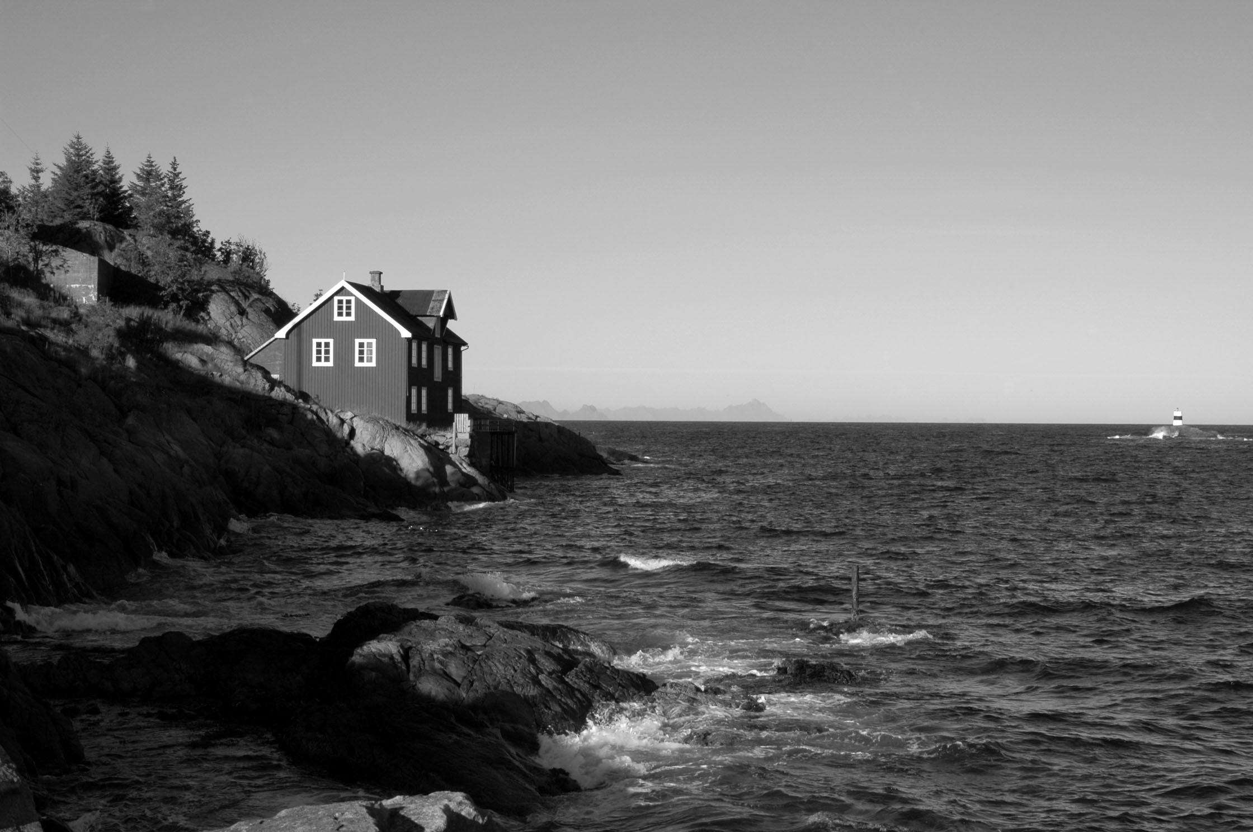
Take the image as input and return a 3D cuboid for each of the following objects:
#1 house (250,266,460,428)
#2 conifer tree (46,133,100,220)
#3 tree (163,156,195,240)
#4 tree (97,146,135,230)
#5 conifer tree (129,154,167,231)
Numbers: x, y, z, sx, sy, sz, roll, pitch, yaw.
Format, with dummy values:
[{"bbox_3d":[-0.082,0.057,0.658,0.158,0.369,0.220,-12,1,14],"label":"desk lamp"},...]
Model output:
[{"bbox_3d":[-16.449,-4.024,112.153,10.418,9.300,13.825,0,0,9],"label":"house"},{"bbox_3d":[-34.851,-15.064,114.000,3.334,5.618,3.334,0,0,0],"label":"conifer tree"},{"bbox_3d":[-28.555,-13.857,115.000,2.192,5.356,2.192,0,0,0],"label":"tree"},{"bbox_3d":[-32.793,-14.669,116.000,2.450,5.277,2.450,0,0,0],"label":"tree"},{"bbox_3d":[-30.424,-14.200,115.000,2.367,4.920,2.367,0,0,0],"label":"conifer tree"}]

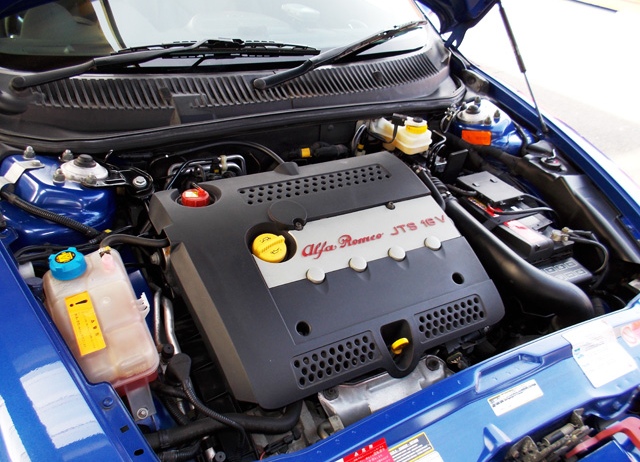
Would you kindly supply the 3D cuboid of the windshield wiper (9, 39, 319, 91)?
[{"bbox_3d":[-0.368,-0.462,1.433,0.820,0.055,0.090,-13,63,-21],"label":"windshield wiper"}]

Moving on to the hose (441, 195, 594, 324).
[{"bbox_3d":[0.469,0.062,1.314,0.115,0.130,0.470,-13,38,-25],"label":"hose"}]

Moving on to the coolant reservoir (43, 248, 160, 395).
[{"bbox_3d":[-0.434,0.171,1.057,0.162,0.235,0.165,-13,38,-25],"label":"coolant reservoir"}]

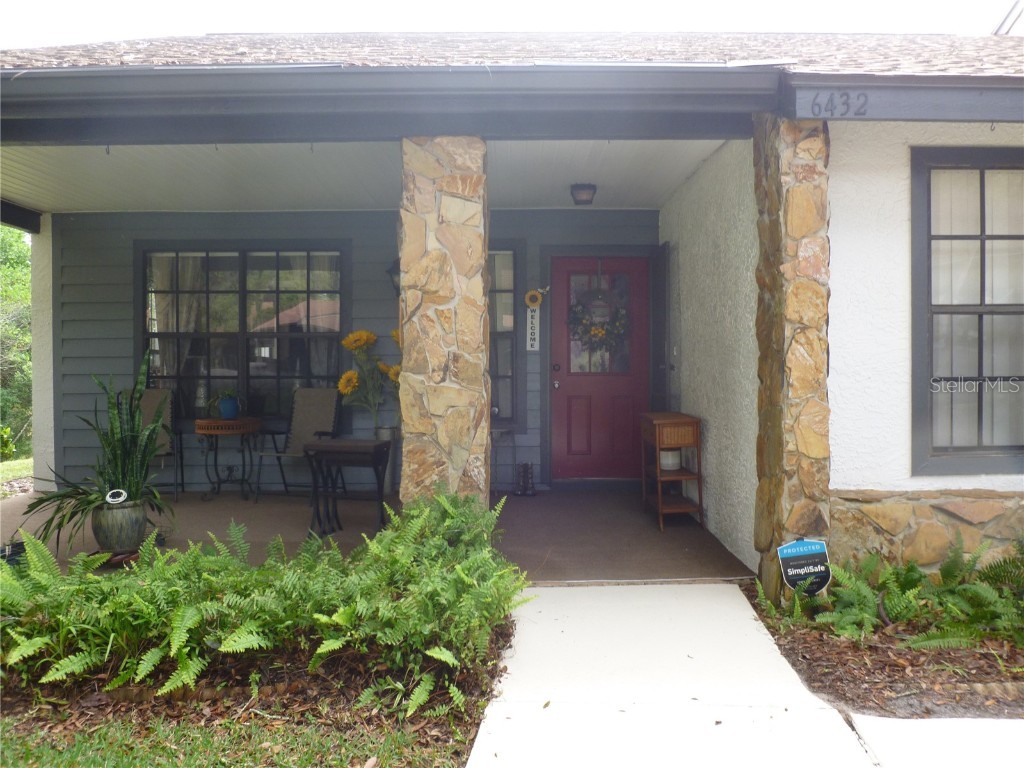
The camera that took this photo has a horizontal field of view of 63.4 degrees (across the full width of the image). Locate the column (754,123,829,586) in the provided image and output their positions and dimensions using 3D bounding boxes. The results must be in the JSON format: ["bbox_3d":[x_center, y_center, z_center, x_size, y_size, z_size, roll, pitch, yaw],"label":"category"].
[{"bbox_3d":[1.406,-0.114,4.193,0.250,2.420,0.420,0,2,0],"label":"column"}]

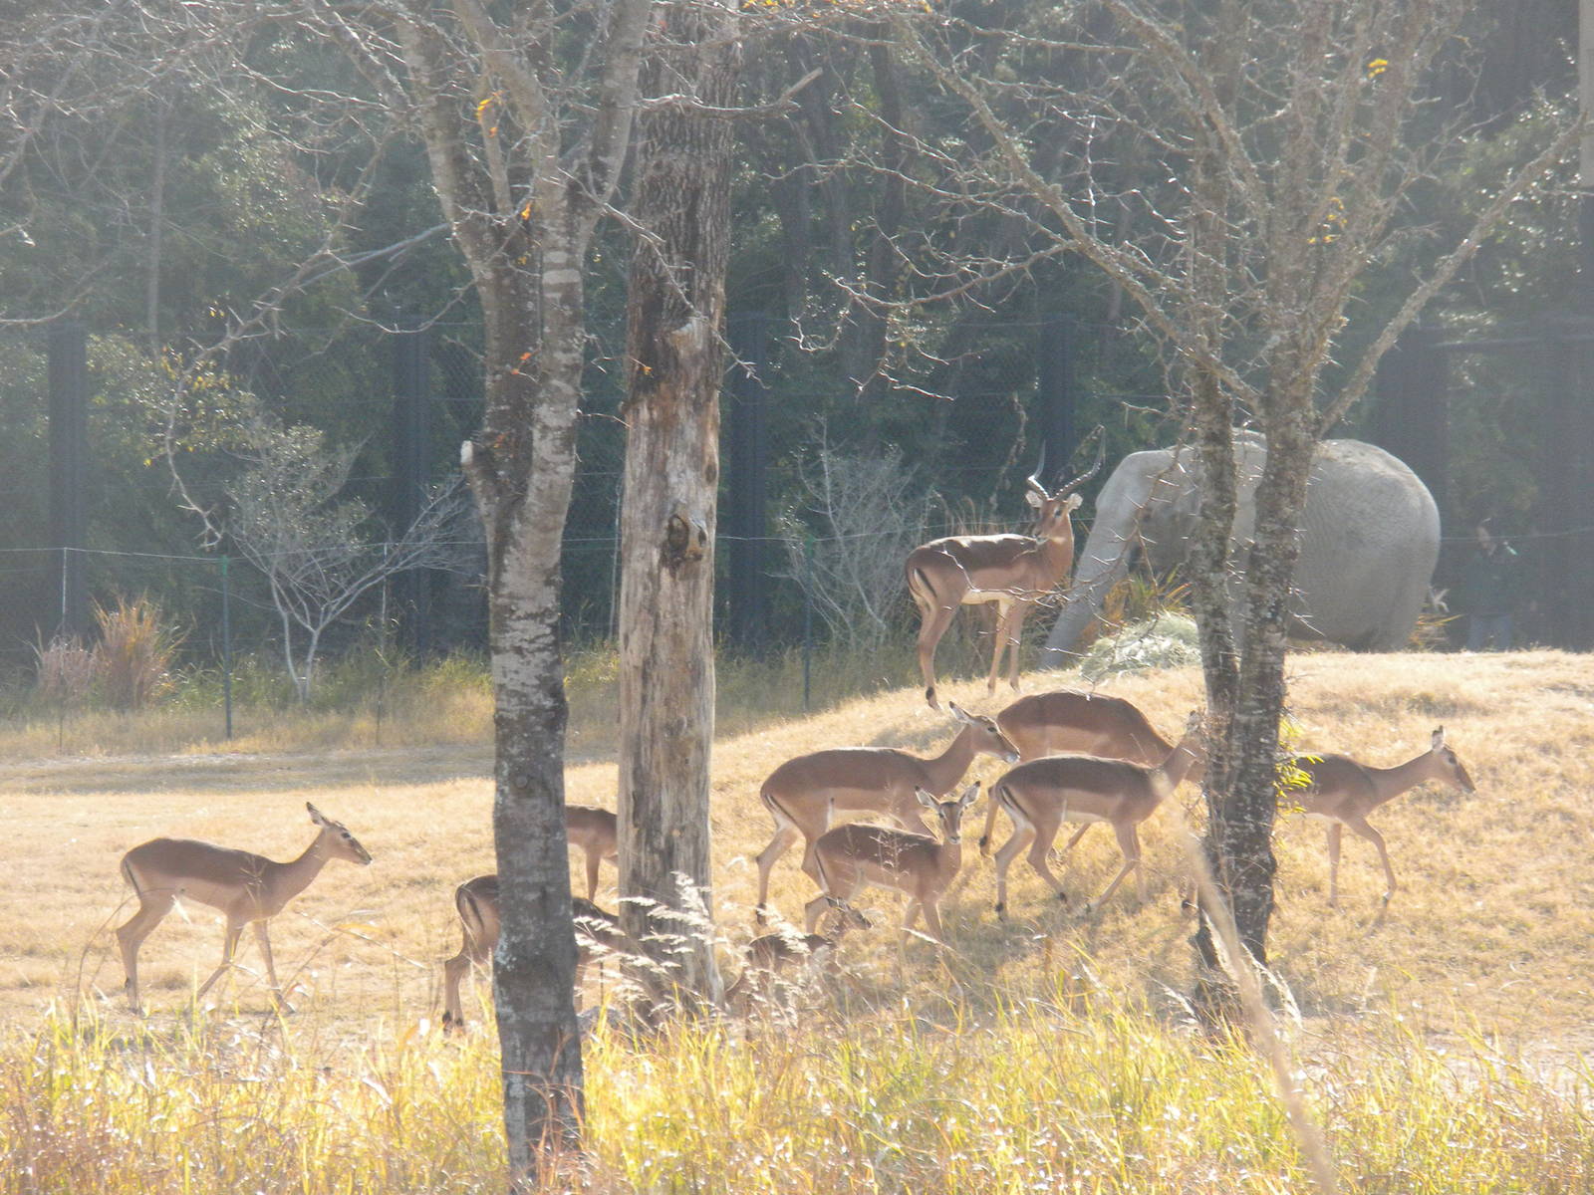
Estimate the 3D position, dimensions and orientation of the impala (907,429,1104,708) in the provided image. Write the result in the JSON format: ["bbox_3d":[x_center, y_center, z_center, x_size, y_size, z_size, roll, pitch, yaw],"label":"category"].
[{"bbox_3d":[1.199,-0.168,63.000,1.080,1.600,0.400,-1,2,-22],"label":"impala"}]

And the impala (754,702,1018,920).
[{"bbox_3d":[0.466,1.130,57.000,1.340,1.170,0.330,0,2,-10],"label":"impala"}]

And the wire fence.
[{"bbox_3d":[-0.006,-0.755,97.000,14.000,3.640,0.300,0,1,0],"label":"wire fence"}]

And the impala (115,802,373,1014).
[{"bbox_3d":[-2.825,1.588,56.000,1.280,1.080,0.320,0,2,-12],"label":"impala"}]

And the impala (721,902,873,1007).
[{"bbox_3d":[0.003,1.813,54.000,0.740,0.650,0.190,0,1,-5],"label":"impala"}]

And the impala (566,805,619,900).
[{"bbox_3d":[-1.104,1.496,65.000,1.000,0.880,0.280,0,1,-5],"label":"impala"}]

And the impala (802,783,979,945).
[{"bbox_3d":[0.476,1.409,55.500,0.900,0.940,0.280,0,1,-2],"label":"impala"}]

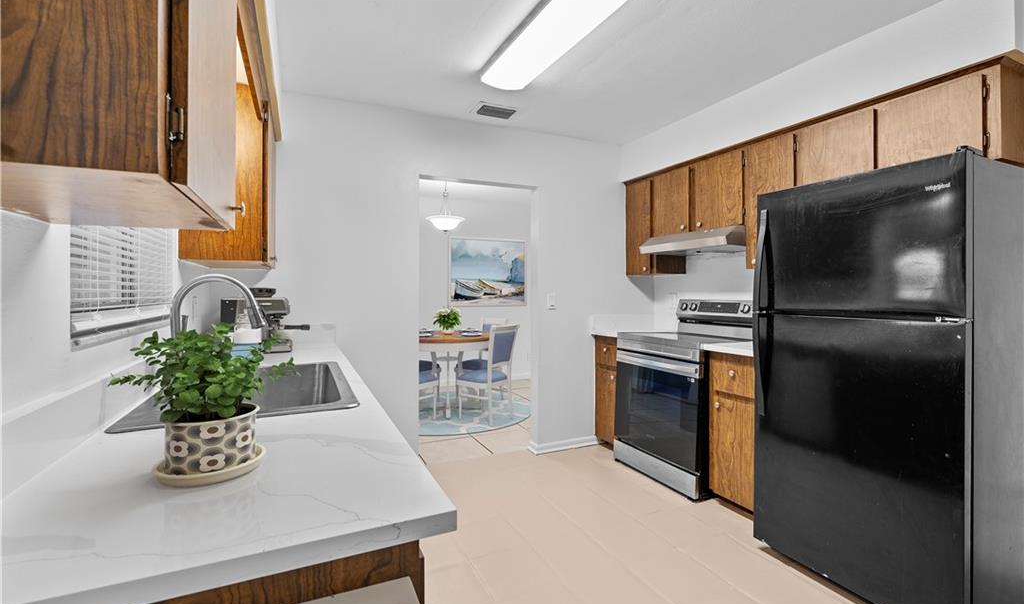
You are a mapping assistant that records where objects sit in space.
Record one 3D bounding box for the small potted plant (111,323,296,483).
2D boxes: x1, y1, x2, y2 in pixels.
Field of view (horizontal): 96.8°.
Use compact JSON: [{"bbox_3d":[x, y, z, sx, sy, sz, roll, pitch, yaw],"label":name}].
[{"bbox_3d":[-0.565,0.176,0.873,0.270,0.280,0.260,-1,2,-25],"label":"small potted plant"}]

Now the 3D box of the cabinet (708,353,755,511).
[{"bbox_3d":[1.513,0.735,2.609,0.600,0.880,0.387,-1,2,-25],"label":"cabinet"}]

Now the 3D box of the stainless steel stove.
[{"bbox_3d":[1.207,0.577,3.099,0.700,1.175,0.760,-1,2,-25],"label":"stainless steel stove"}]

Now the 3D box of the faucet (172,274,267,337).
[{"bbox_3d":[-0.987,0.103,1.535,0.280,0.393,0.120,-1,2,-25],"label":"faucet"}]

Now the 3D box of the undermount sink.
[{"bbox_3d":[-0.896,0.397,1.606,0.580,0.200,0.890,-1,2,-25],"label":"undermount sink"}]

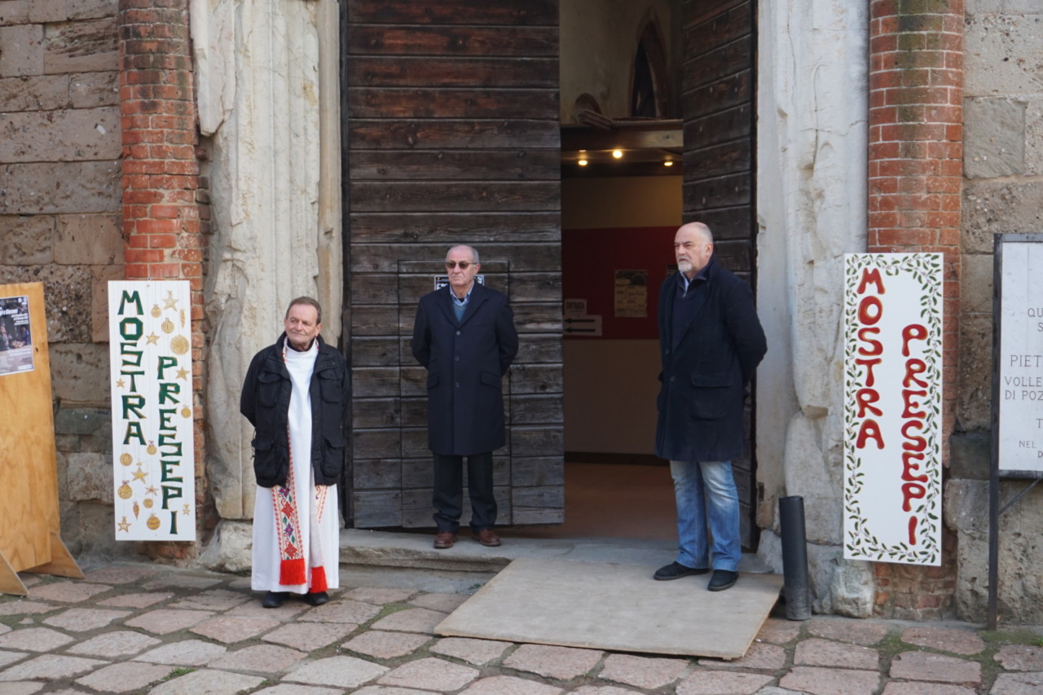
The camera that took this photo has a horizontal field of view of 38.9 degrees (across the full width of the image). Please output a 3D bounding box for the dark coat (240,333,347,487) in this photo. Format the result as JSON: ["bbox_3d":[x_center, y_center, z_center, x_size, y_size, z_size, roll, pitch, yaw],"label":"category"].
[{"bbox_3d":[-1.198,0.325,7.774,0.550,0.790,0.370,0,3,3],"label":"dark coat"}]

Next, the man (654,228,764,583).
[{"bbox_3d":[0.967,0.291,7.575,0.400,1.820,0.550,-3,4,-38],"label":"man"}]

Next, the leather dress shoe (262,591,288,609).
[{"bbox_3d":[-1.301,1.294,7.796,0.105,0.100,0.285,0,3,12],"label":"leather dress shoe"}]

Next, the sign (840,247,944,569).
[{"bbox_3d":[1.839,0.304,7.313,0.475,1.537,0.020,1,4,21],"label":"sign"}]

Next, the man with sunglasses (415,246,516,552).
[{"bbox_3d":[-0.330,0.286,8.597,0.600,1.730,0.400,0,3,12],"label":"man with sunglasses"}]

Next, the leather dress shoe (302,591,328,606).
[{"bbox_3d":[-1.092,1.291,7.813,0.105,0.100,0.285,-2,4,-22],"label":"leather dress shoe"}]

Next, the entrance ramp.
[{"bbox_3d":[0.475,1.280,7.426,1.476,0.140,1.179,1,3,18],"label":"entrance ramp"}]

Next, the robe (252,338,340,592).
[{"bbox_3d":[-1.189,0.603,7.770,0.480,1.310,0.370,0,3,3],"label":"robe"}]

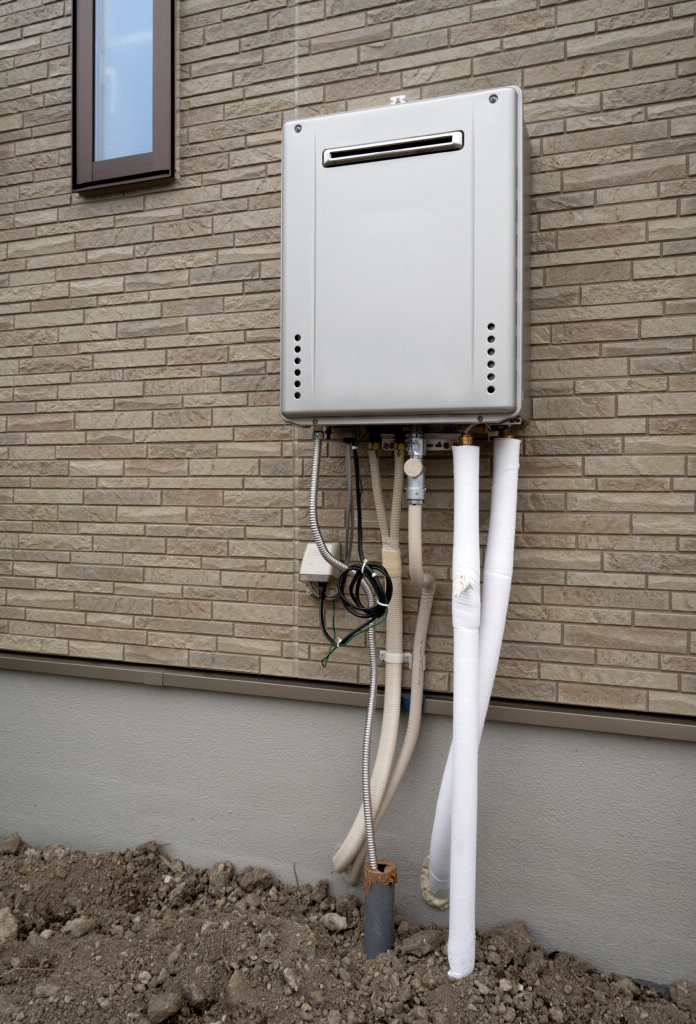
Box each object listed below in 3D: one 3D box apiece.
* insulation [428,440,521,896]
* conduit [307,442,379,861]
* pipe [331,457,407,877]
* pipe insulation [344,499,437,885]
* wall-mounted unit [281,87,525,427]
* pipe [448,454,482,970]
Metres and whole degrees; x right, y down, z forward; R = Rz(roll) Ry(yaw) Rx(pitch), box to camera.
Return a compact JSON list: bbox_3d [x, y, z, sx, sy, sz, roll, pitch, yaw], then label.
[{"bbox_3d":[0.259,0.354,1.604,0.203,1.001,0.188,1,1,20],"label":"insulation"},{"bbox_3d":[0.007,0.279,1.613,0.159,0.871,0.135,1,1,20],"label":"conduit"},{"bbox_3d":[0.044,0.357,1.698,0.191,0.980,0.164,1,1,20],"label":"pipe"},{"bbox_3d":[0.083,0.412,1.643,0.210,0.876,0.140,1,1,20],"label":"pipe insulation"},{"bbox_3d":[0.126,-0.468,1.551,0.470,0.600,0.247,1,1,20],"label":"wall-mounted unit"},{"bbox_3d":[0.232,0.403,1.533,0.054,1.075,0.054,1,1,20],"label":"pipe"}]

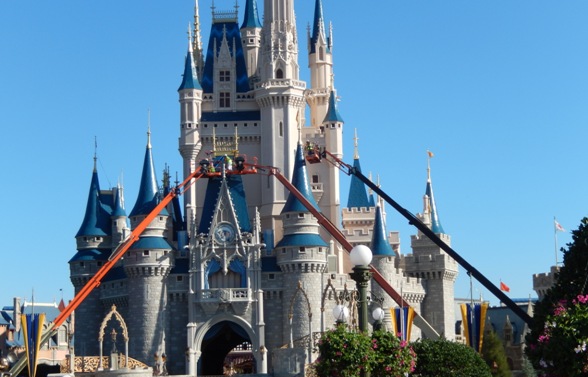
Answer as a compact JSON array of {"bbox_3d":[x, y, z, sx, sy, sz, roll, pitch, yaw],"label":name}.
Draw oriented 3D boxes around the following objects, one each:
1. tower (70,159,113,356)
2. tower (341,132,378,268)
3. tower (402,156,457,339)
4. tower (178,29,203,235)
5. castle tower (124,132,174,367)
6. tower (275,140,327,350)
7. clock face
[{"bbox_3d":[-19.127,6.485,118.000,4.187,19.401,4.187,-1,-9,-1],"label":"tower"},{"bbox_3d":[6.550,1.088,124.000,3.300,13.865,3.300,-3,-10,14],"label":"tower"},{"bbox_3d":[13.100,5.883,119.000,3.551,18.426,3.551,-6,-11,30],"label":"tower"},{"bbox_3d":[-9.599,-5.784,115.000,2.226,19.143,2.226,-1,-9,-1],"label":"tower"},{"bbox_3d":[-12.907,5.029,110.000,4.347,20.967,4.347,-1,-9,-1],"label":"castle tower"},{"bbox_3d":[0.665,5.367,110.000,4.435,19.085,4.435,-1,-9,-1],"label":"tower"},{"bbox_3d":[-5.911,3.882,107.000,1.855,1.855,0.350,-1,-9,-1],"label":"clock face"}]

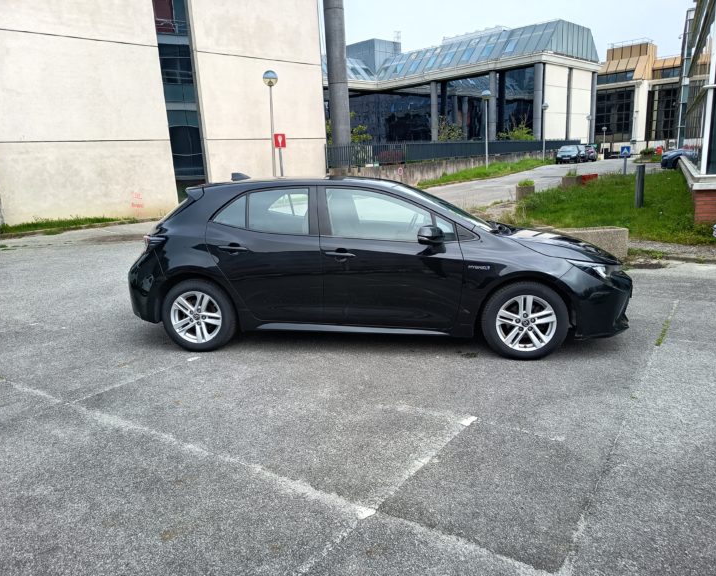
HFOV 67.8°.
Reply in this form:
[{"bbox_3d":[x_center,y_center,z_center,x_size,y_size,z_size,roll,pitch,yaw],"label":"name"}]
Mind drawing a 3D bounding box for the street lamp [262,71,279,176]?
[{"bbox_3d":[-2.859,-4.967,17.961,0.500,4.450,0.500,-2,14,0],"label":"street lamp"}]

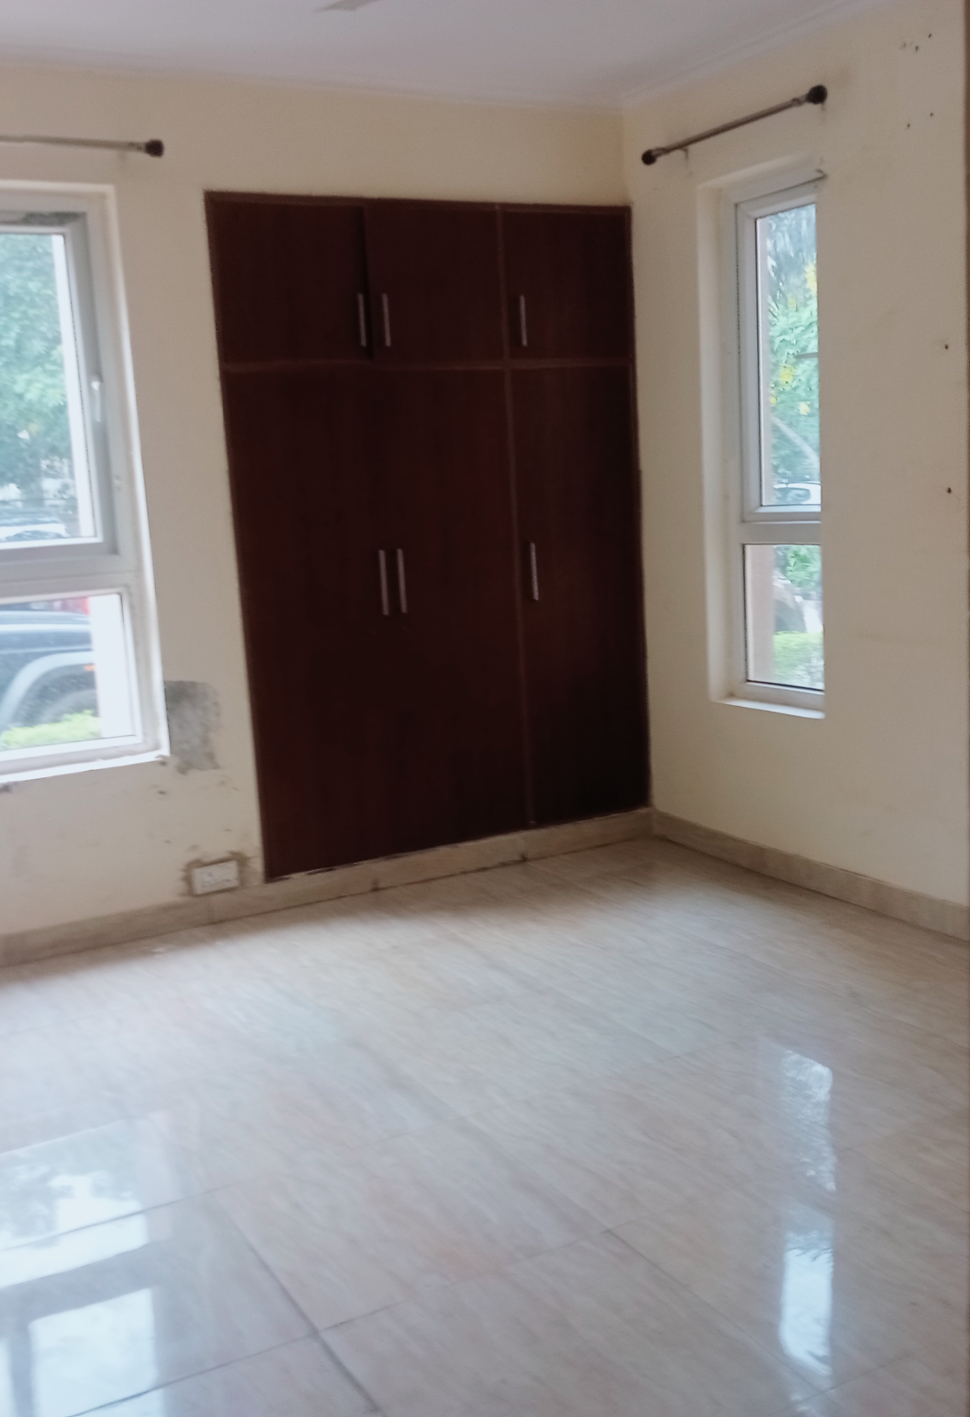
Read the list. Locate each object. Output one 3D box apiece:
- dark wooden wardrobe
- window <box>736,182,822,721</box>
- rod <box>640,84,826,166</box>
[{"bbox_3d":[-0.242,-0.645,5.476,1.555,2.197,0.510,-8,11,-28],"label":"dark wooden wardrobe"},{"bbox_3d":[0.991,-0.838,4.938,0.080,1.670,0.540,-8,11,-28],"label":"window"},{"bbox_3d":[0.773,-1.827,4.840,0.085,0.065,0.930,-8,11,-28],"label":"rod"}]

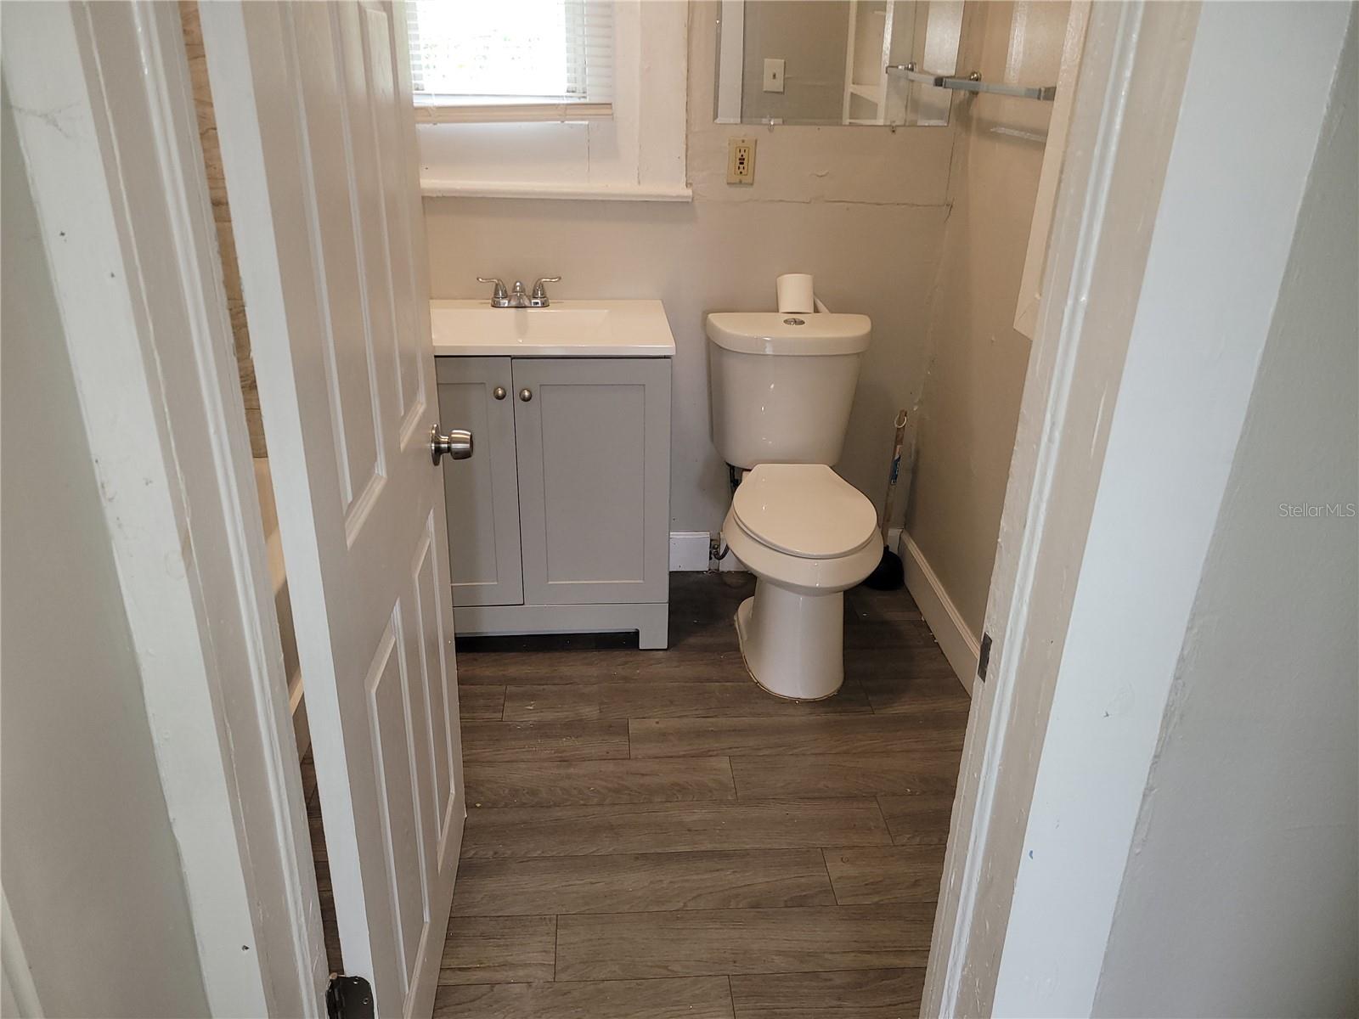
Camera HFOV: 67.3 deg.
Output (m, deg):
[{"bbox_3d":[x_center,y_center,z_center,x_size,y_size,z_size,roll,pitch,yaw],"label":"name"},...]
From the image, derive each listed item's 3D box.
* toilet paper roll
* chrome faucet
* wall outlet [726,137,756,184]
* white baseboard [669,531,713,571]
[{"bbox_3d":[0.319,-0.589,2.797,0.101,0.101,0.101,0,24,-4],"label":"toilet paper roll"},{"bbox_3d":[-0.428,-0.570,2.701,0.219,0.078,0.140,0,24,-4],"label":"chrome faucet"},{"bbox_3d":[0.166,-0.922,2.701,0.071,0.117,0.010,0,24,-4],"label":"wall outlet"},{"bbox_3d":[0.018,0.129,3.155,0.150,0.134,0.015,0,24,-4],"label":"white baseboard"}]

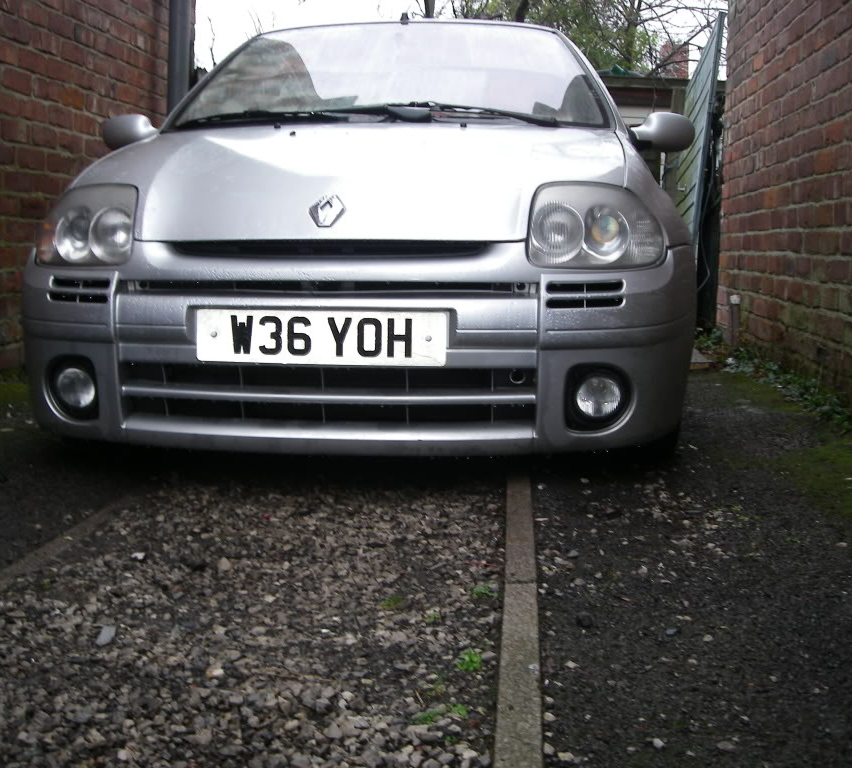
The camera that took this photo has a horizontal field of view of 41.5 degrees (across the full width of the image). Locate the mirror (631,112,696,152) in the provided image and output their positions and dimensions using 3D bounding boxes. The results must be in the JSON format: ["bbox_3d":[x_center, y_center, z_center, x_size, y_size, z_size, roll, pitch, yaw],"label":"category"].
[{"bbox_3d":[0.720,-0.764,3.412,0.200,0.122,0.130,1,7,5],"label":"mirror"}]

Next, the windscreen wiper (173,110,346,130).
[{"bbox_3d":[-0.476,-0.739,3.172,0.560,0.050,0.070,3,8,22],"label":"windscreen wiper"}]

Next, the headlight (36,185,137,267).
[{"bbox_3d":[-0.771,-0.353,2.534,0.330,0.190,0.250,1,7,5],"label":"headlight"}]

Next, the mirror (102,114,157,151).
[{"bbox_3d":[-0.929,-0.790,3.555,0.200,0.122,0.130,1,7,5],"label":"mirror"}]

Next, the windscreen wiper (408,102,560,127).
[{"bbox_3d":[0.161,-0.739,3.085,0.430,0.050,0.075,6,7,-2],"label":"windscreen wiper"}]

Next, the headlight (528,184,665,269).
[{"bbox_3d":[0.374,-0.335,2.434,0.330,0.190,0.250,1,7,5],"label":"headlight"}]

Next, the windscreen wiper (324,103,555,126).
[{"bbox_3d":[0.037,-0.739,3.081,0.650,0.070,0.100,1,7,5],"label":"windscreen wiper"}]

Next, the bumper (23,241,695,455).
[{"bbox_3d":[-0.199,-0.098,2.525,1.630,0.460,0.480,1,7,5],"label":"bumper"}]

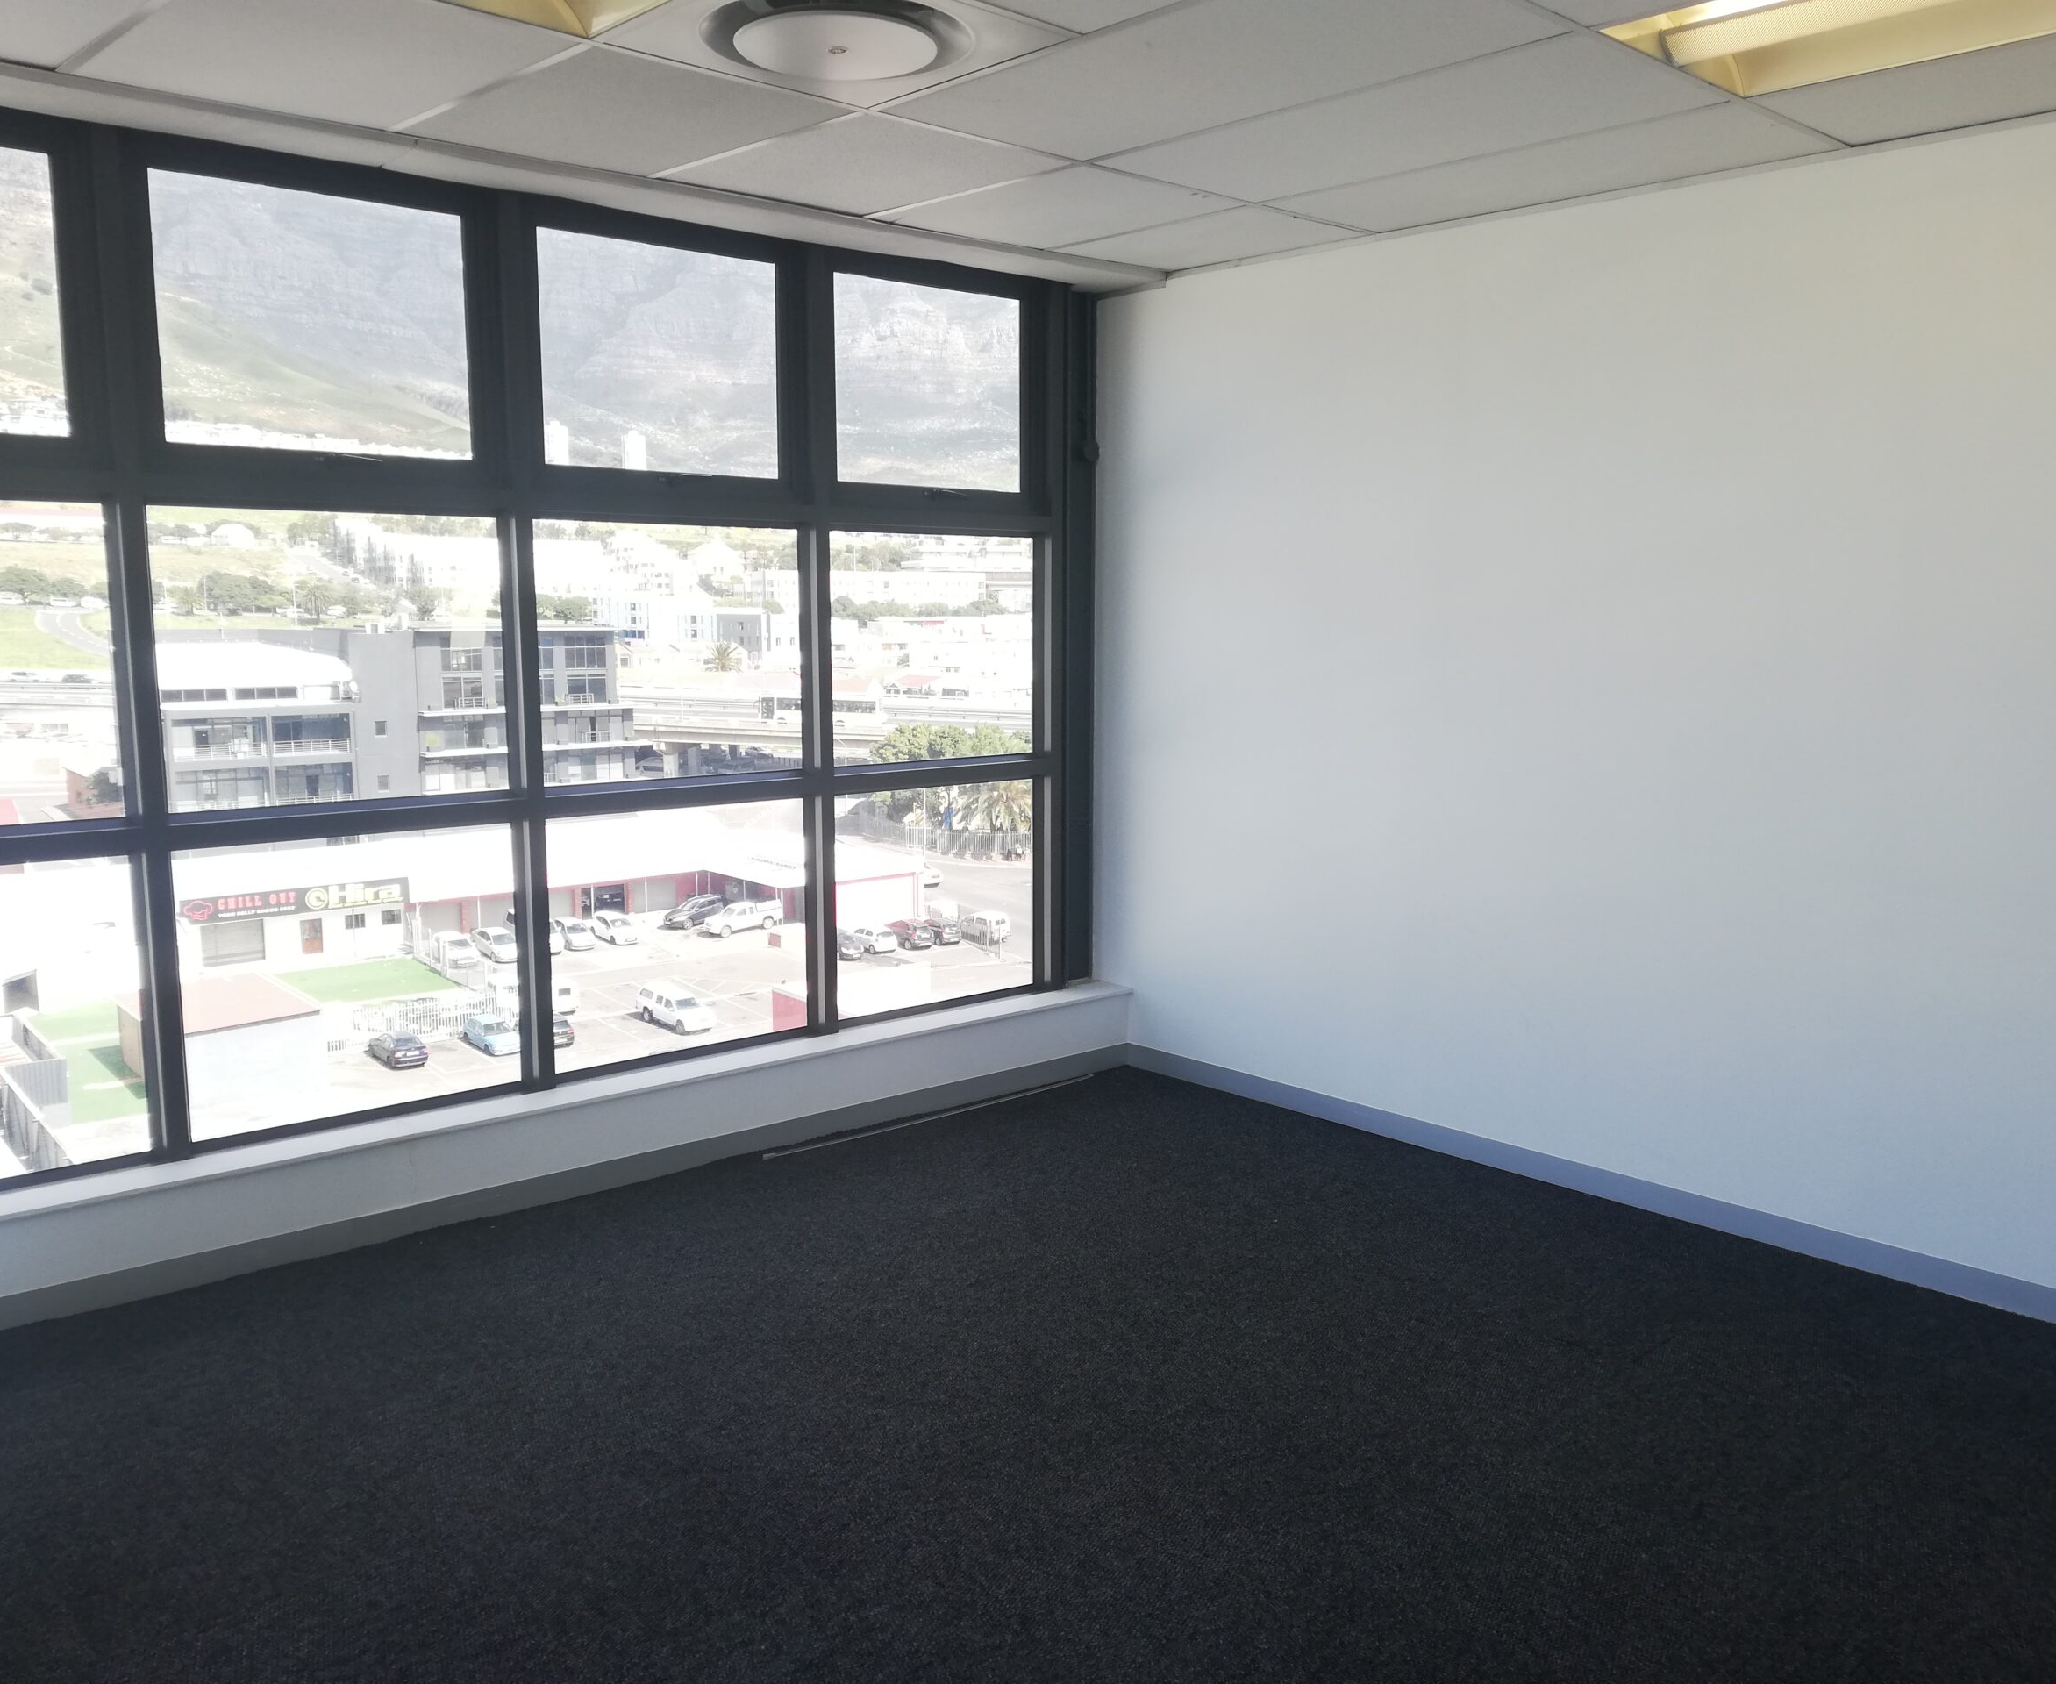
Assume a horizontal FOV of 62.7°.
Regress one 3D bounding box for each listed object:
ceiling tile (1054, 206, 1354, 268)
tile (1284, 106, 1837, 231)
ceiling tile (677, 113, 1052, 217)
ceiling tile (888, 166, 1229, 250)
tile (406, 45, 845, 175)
[{"bbox_3d":[0.480,-1.624,4.547,0.490,0.020,0.762,-8,11,-42],"label":"ceiling tile"},{"bbox_3d":[1.153,-1.519,3.831,0.490,0.020,1.174,-8,11,-42],"label":"tile"},{"bbox_3d":[-0.366,-1.510,3.769,0.580,0.020,0.762,-8,11,-42],"label":"ceiling tile"},{"bbox_3d":[0.074,-1.569,4.173,0.580,0.020,0.762,-8,11,-42],"label":"ceiling tile"},{"bbox_3d":[-0.805,-1.450,3.365,0.580,0.020,0.762,-8,11,-42],"label":"tile"}]

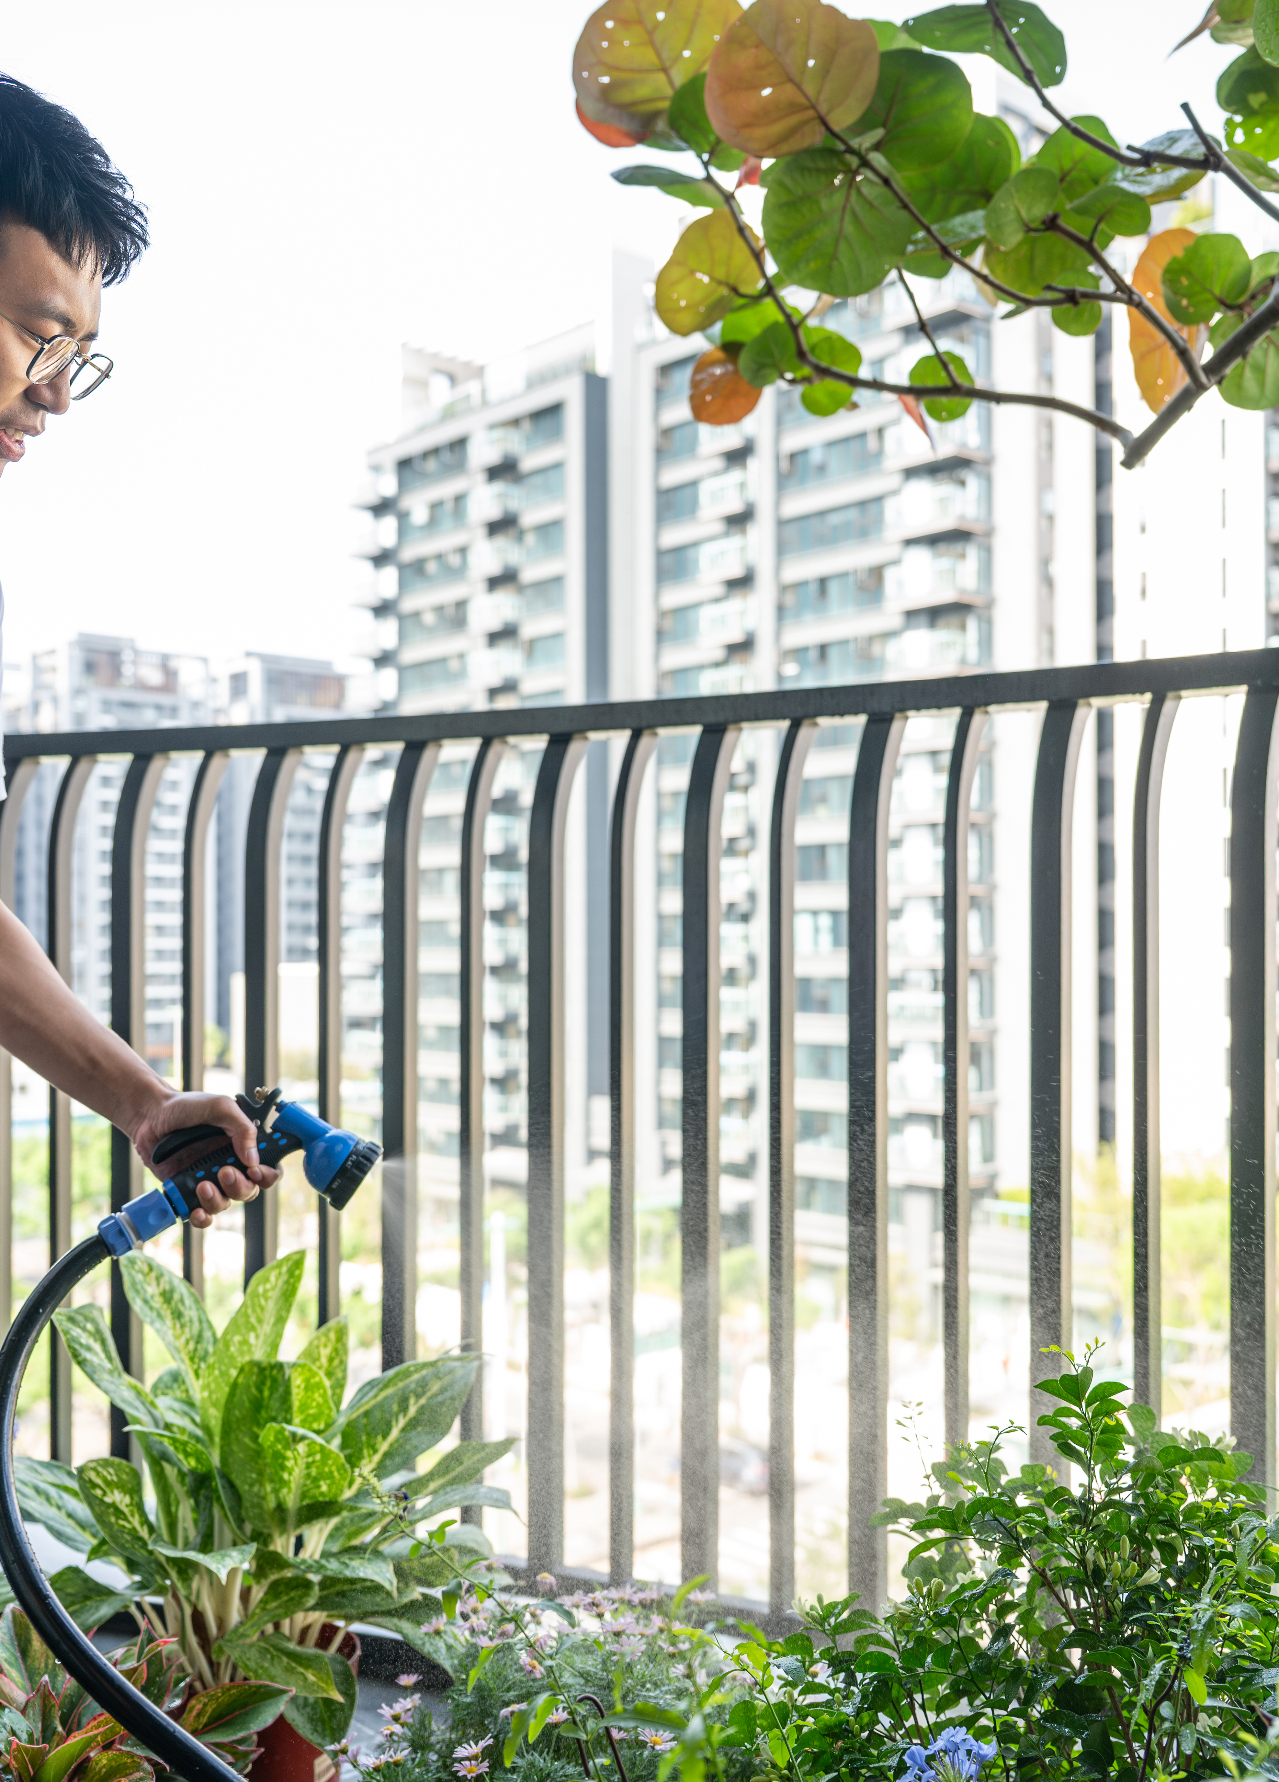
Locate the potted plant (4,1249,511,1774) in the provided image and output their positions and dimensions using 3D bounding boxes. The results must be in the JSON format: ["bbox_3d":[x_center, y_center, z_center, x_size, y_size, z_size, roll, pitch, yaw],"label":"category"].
[{"bbox_3d":[-0.425,0.690,1.880,0.560,0.620,0.540,0,-1,0],"label":"potted plant"}]

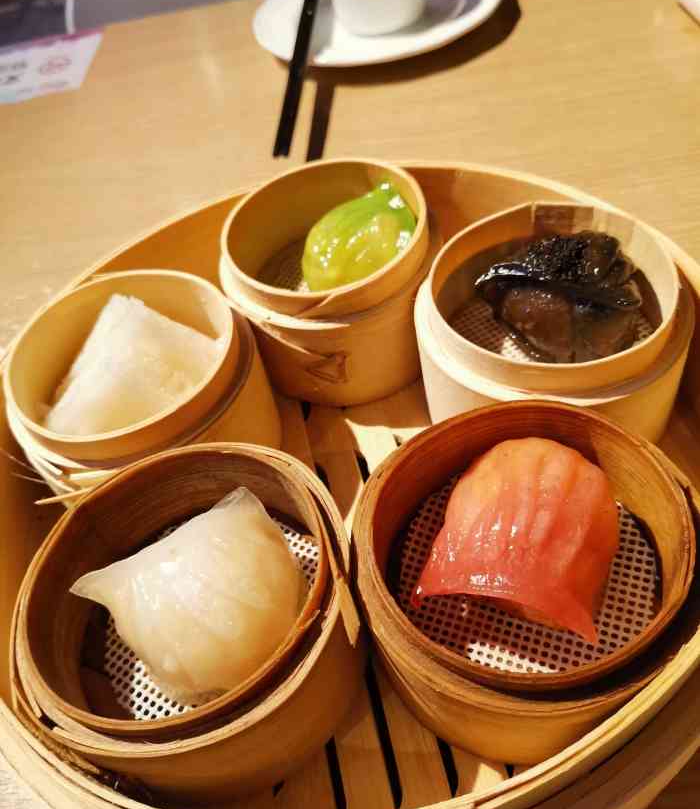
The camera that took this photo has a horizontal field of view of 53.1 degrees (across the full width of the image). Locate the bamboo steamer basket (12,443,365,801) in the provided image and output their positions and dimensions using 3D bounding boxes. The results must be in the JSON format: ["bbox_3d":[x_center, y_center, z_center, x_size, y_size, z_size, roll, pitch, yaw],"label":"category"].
[{"bbox_3d":[-0.041,0.059,0.198,0.086,0.058,0.086,-5,51,7],"label":"bamboo steamer basket"}]

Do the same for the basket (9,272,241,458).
[{"bbox_3d":[-0.073,-0.004,0.250,0.082,0.050,0.082,-13,50,0],"label":"basket"}]

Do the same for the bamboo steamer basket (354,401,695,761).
[{"bbox_3d":[0.047,0.046,0.194,0.086,0.058,0.086,-5,51,7],"label":"bamboo steamer basket"}]

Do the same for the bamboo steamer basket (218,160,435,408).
[{"bbox_3d":[-0.005,-0.049,0.279,0.086,0.058,0.086,-13,50,0],"label":"bamboo steamer basket"}]

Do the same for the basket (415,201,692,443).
[{"bbox_3d":[0.068,-0.023,0.246,0.086,0.058,0.086,-13,50,0],"label":"basket"}]

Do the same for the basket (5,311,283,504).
[{"bbox_3d":[-0.072,0.001,0.256,0.086,0.050,0.086,-13,50,0],"label":"basket"}]

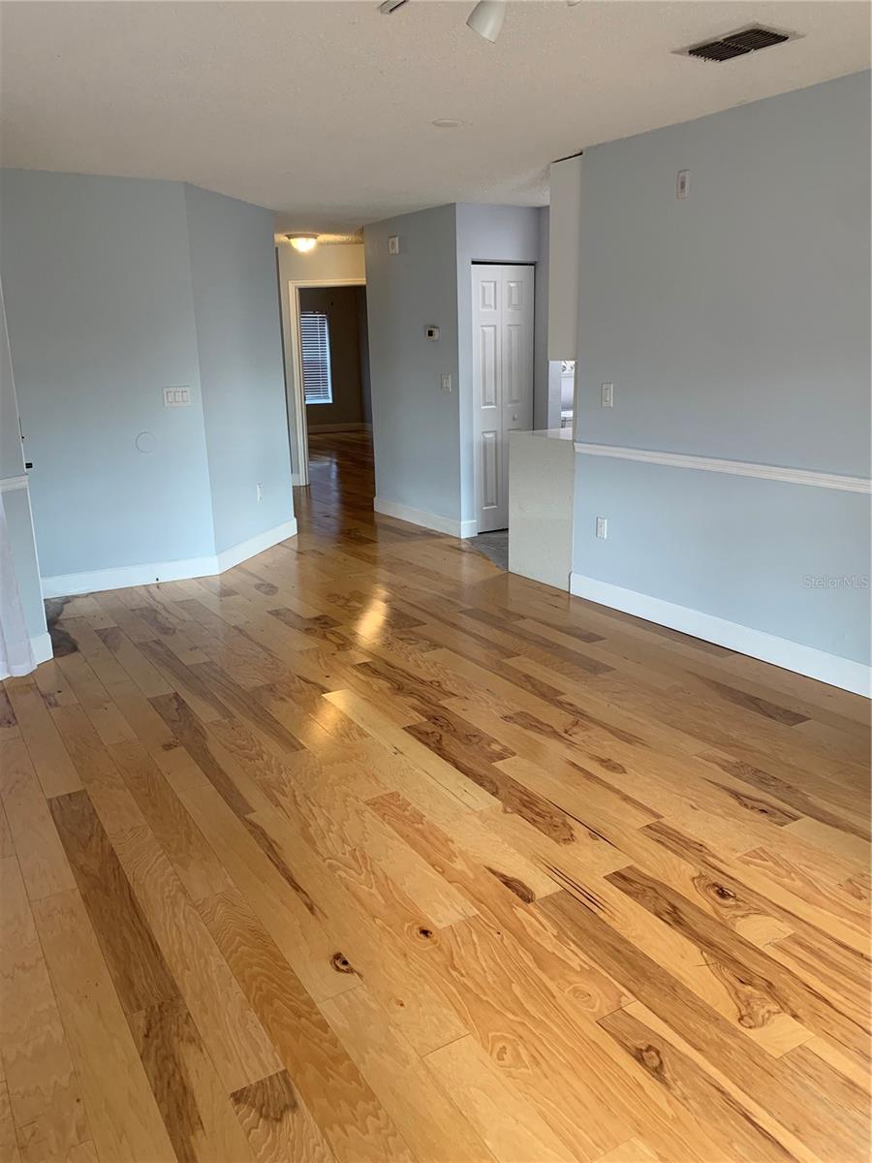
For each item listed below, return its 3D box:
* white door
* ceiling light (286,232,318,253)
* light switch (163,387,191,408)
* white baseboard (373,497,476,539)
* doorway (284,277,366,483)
[{"bbox_3d":[0.511,-1.408,6.859,0.605,2.060,0.100,-11,18,-31],"label":"white door"},{"bbox_3d":[-1.229,-3.108,8.057,0.325,0.145,0.325,-11,18,-31],"label":"ceiling light"},{"bbox_3d":[-1.639,-1.170,5.538,0.163,0.118,0.012,-9,18,-28],"label":"light switch"},{"bbox_3d":[-0.115,-0.564,7.447,0.150,0.130,1.421,-11,18,-31],"label":"white baseboard"},{"bbox_3d":[-1.105,-2.130,9.454,0.970,2.100,0.130,-11,18,-31],"label":"doorway"}]

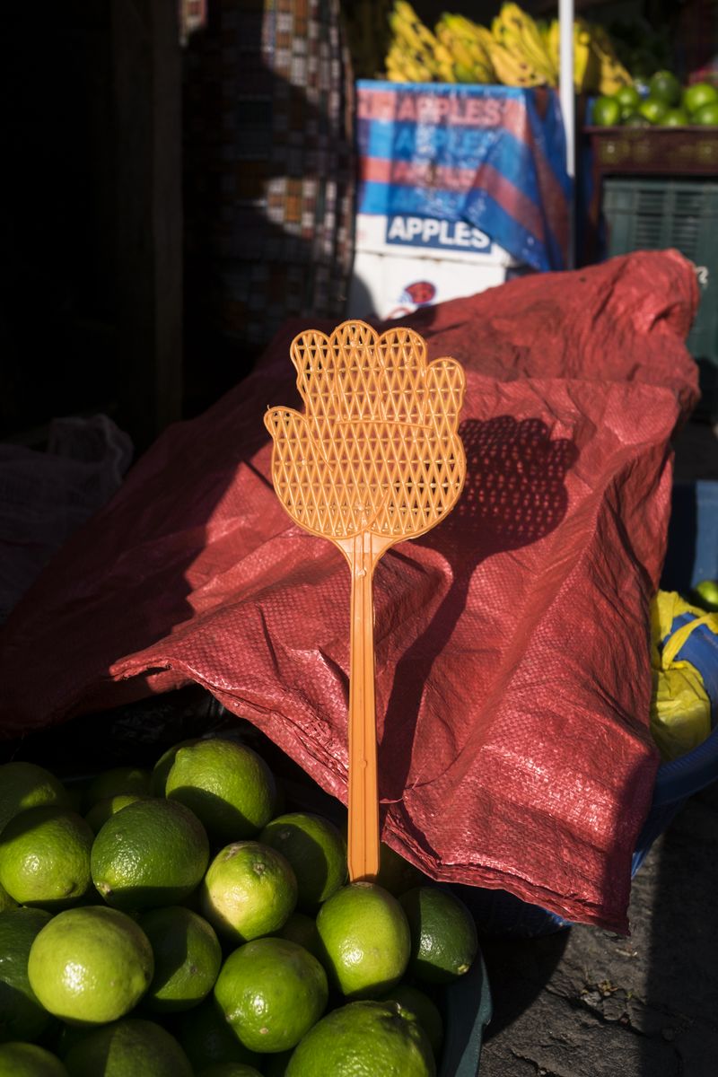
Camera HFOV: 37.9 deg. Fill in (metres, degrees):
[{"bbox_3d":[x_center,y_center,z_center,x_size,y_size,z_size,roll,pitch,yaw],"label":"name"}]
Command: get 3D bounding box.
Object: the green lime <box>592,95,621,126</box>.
[{"bbox_3d":[0.453,-0.779,1.910,0.051,0.054,0.051,0,27,0],"label":"green lime"}]

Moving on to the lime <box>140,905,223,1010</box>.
[{"bbox_3d":[-0.097,0.215,0.535,0.051,0.052,0.051,0,27,0],"label":"lime"}]

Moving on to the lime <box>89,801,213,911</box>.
[{"bbox_3d":[-0.115,0.174,0.577,0.065,0.061,0.061,0,24,0],"label":"lime"}]

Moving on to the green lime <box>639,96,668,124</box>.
[{"bbox_3d":[0.538,-0.780,1.910,0.053,0.050,0.052,0,27,0],"label":"green lime"}]

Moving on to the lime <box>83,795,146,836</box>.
[{"bbox_3d":[-0.136,0.185,0.633,0.059,0.059,0.059,0,24,0],"label":"lime"}]

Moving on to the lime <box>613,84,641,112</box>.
[{"bbox_3d":[0.497,-0.818,1.950,0.051,0.050,0.051,0,27,0],"label":"lime"}]

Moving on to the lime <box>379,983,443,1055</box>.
[{"bbox_3d":[0.021,0.251,0.535,0.047,0.047,0.047,0,27,0],"label":"lime"}]

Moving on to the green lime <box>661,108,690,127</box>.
[{"bbox_3d":[0.654,-0.859,2.163,0.061,0.060,0.060,0,24,0],"label":"green lime"}]

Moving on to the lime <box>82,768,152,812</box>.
[{"bbox_3d":[-0.148,0.167,0.655,0.049,0.049,0.049,0,27,0],"label":"lime"}]

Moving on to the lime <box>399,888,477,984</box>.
[{"bbox_3d":[0.039,0.208,0.550,0.047,0.047,0.053,-33,67,0],"label":"lime"}]

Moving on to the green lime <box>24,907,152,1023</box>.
[{"bbox_3d":[-0.140,0.223,0.546,0.065,0.063,0.063,0,24,0],"label":"green lime"}]

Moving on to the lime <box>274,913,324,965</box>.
[{"bbox_3d":[-0.034,0.248,0.618,0.058,0.058,0.058,0,24,0],"label":"lime"}]

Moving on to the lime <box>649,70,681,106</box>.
[{"bbox_3d":[0.576,-0.847,1.970,0.062,0.062,0.062,0,27,0],"label":"lime"}]

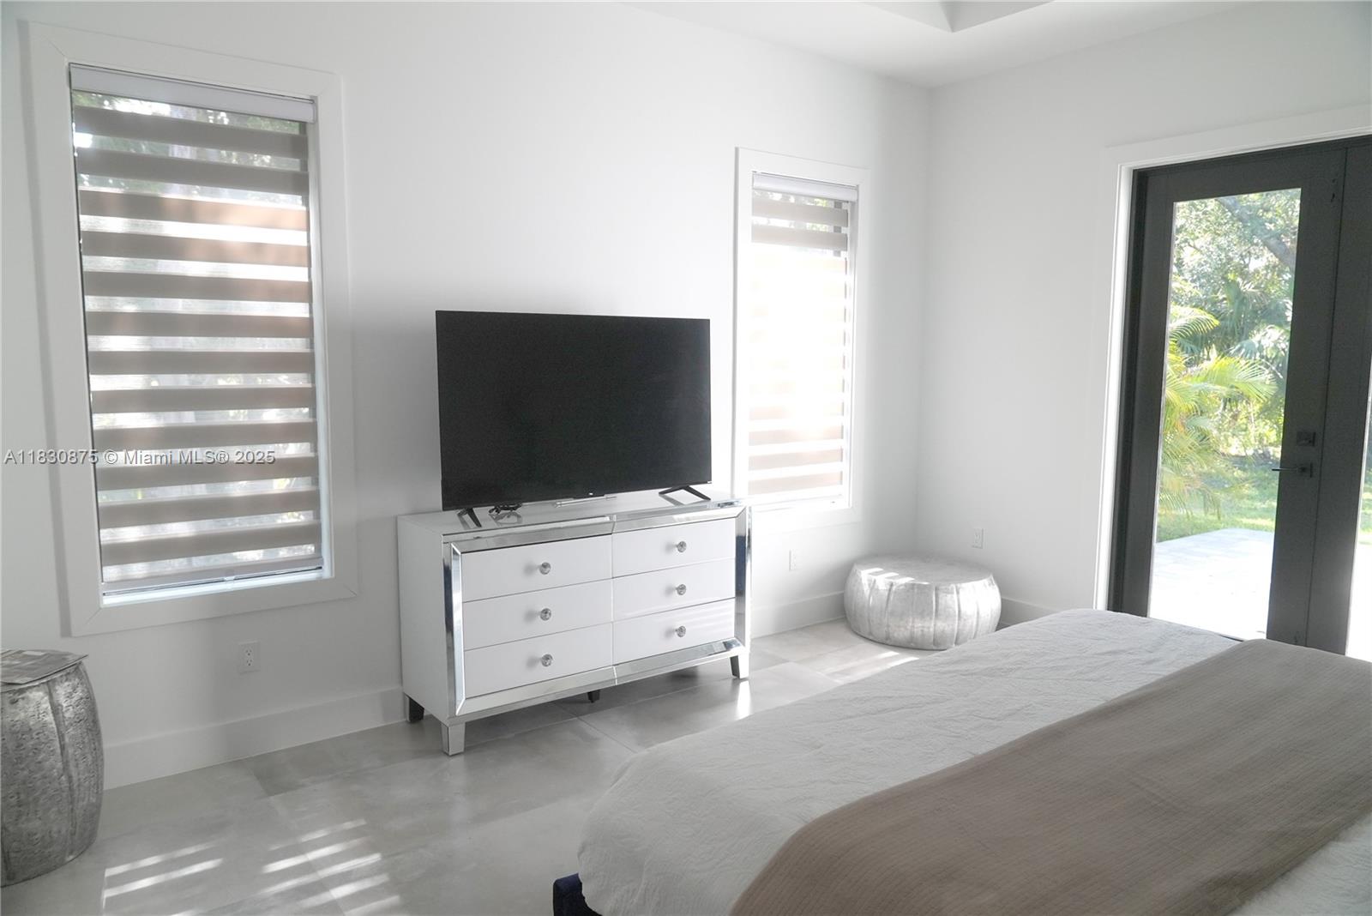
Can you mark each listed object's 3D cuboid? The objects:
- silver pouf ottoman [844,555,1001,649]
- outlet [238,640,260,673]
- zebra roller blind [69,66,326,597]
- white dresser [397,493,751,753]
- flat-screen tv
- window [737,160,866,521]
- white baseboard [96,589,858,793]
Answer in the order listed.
[{"bbox_3d":[1.293,0.778,5.023,0.832,0.342,0.832,0,6,0],"label":"silver pouf ottoman"},{"bbox_3d":[-1.607,0.736,3.372,0.070,0.118,0.008,-4,8,-36],"label":"outlet"},{"bbox_3d":[-1.686,-0.403,3.247,0.749,1.757,0.100,-4,8,-36],"label":"zebra roller blind"},{"bbox_3d":[-0.421,0.633,3.967,1.474,0.839,0.444,-4,8,-36],"label":"white dresser"},{"bbox_3d":[-0.423,-0.212,3.870,1.320,0.770,0.085,-4,8,-36],"label":"flat-screen tv"},{"bbox_3d":[0.619,-0.600,4.935,0.755,1.732,0.070,-4,8,-36],"label":"window"},{"bbox_3d":[-0.453,0.949,4.271,4.114,0.144,0.016,-4,8,-36],"label":"white baseboard"}]

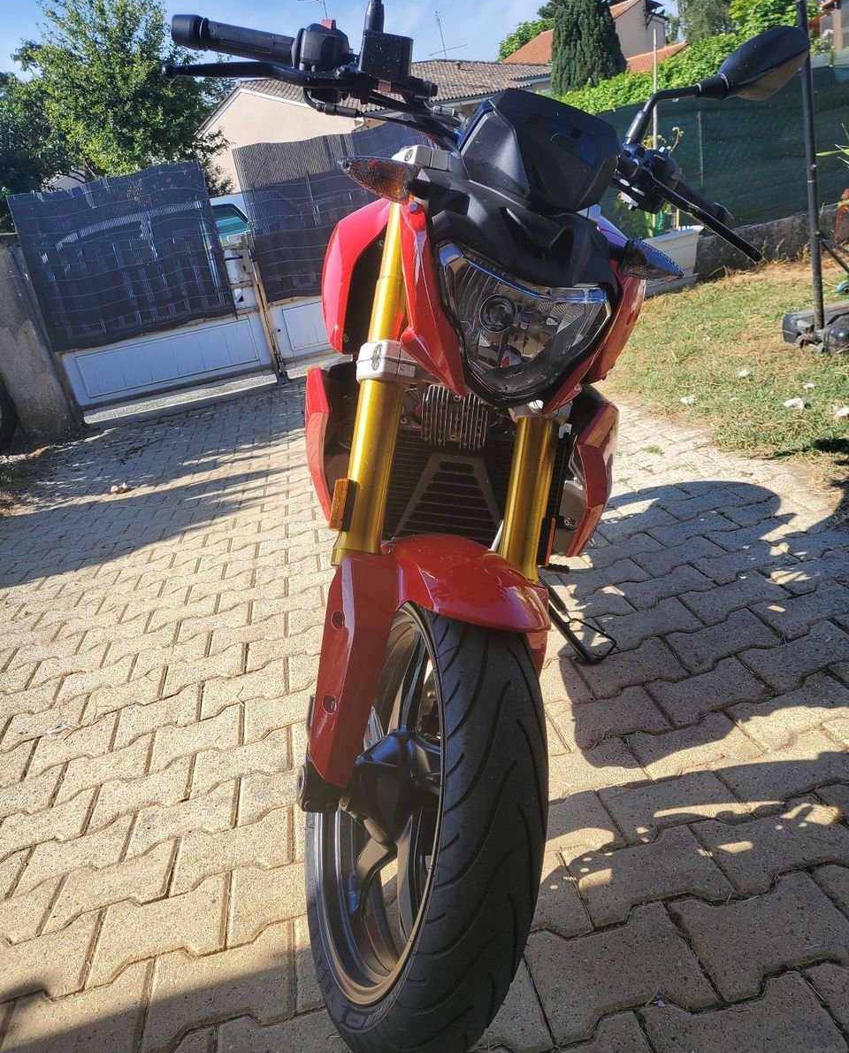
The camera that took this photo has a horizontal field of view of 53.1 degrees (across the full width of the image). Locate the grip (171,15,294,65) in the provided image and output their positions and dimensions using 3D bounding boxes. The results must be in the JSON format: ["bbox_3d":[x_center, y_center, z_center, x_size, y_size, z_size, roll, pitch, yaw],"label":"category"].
[{"bbox_3d":[-0.236,-0.600,1.052,0.150,0.038,0.038,8,21,-3],"label":"grip"}]

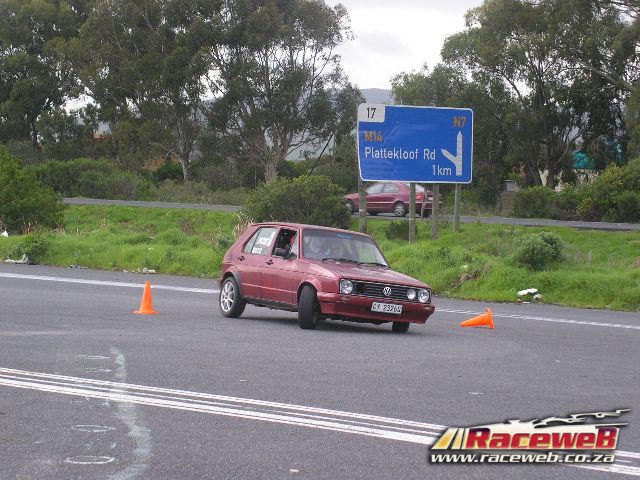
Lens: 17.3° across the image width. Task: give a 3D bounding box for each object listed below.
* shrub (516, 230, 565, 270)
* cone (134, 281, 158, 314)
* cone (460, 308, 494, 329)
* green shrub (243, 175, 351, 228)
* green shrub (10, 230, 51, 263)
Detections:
[{"bbox_3d":[4.739,0.237,45.500,1.080,0.880,1.000,2,1,0],"label":"shrub"},{"bbox_3d":[-2.424,0.808,29.450,0.310,0.480,0.310,1,2,-45],"label":"cone"},{"bbox_3d":[2.179,1.121,29.350,0.480,0.300,0.300,-13,0,-13],"label":"cone"},{"bbox_3d":[-0.691,-1.118,62.000,3.150,1.650,2.700,2,1,0],"label":"green shrub"},{"bbox_3d":[-6.365,0.154,46.500,0.950,0.730,0.850,2,1,0],"label":"green shrub"}]

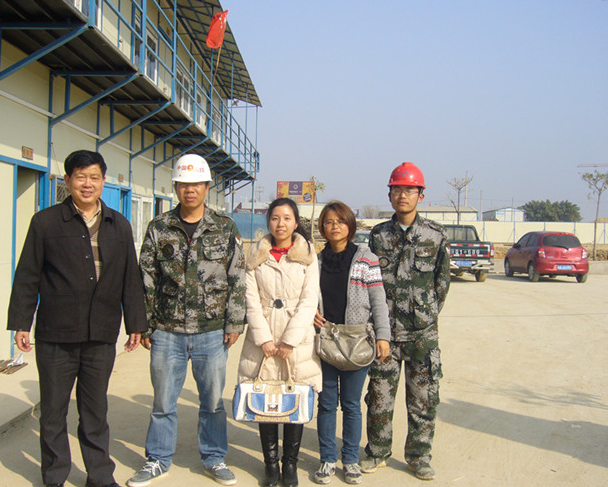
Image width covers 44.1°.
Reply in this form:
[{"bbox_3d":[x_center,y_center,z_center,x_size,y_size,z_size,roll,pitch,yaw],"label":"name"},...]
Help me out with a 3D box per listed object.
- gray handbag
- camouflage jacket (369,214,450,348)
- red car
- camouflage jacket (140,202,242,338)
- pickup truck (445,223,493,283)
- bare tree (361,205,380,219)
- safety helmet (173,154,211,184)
[{"bbox_3d":[0.225,0.551,4.020,0.325,0.260,0.130,1,1,3],"label":"gray handbag"},{"bbox_3d":[0.600,0.207,4.310,0.490,0.740,0.320,1,1,15],"label":"camouflage jacket"},{"bbox_3d":[7.750,0.440,24.250,1.680,1.540,3.780,1,1,-2],"label":"red car"},{"bbox_3d":[-0.609,0.142,4.100,0.575,0.700,0.300,1,1,-2],"label":"camouflage jacket"},{"bbox_3d":[4.820,0.280,24.600,1.720,1.740,5.000,1,1,0],"label":"pickup truck"},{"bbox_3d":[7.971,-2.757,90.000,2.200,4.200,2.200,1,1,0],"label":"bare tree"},{"bbox_3d":[-0.606,-0.403,4.060,0.215,0.155,0.275,1,8,-5],"label":"safety helmet"}]

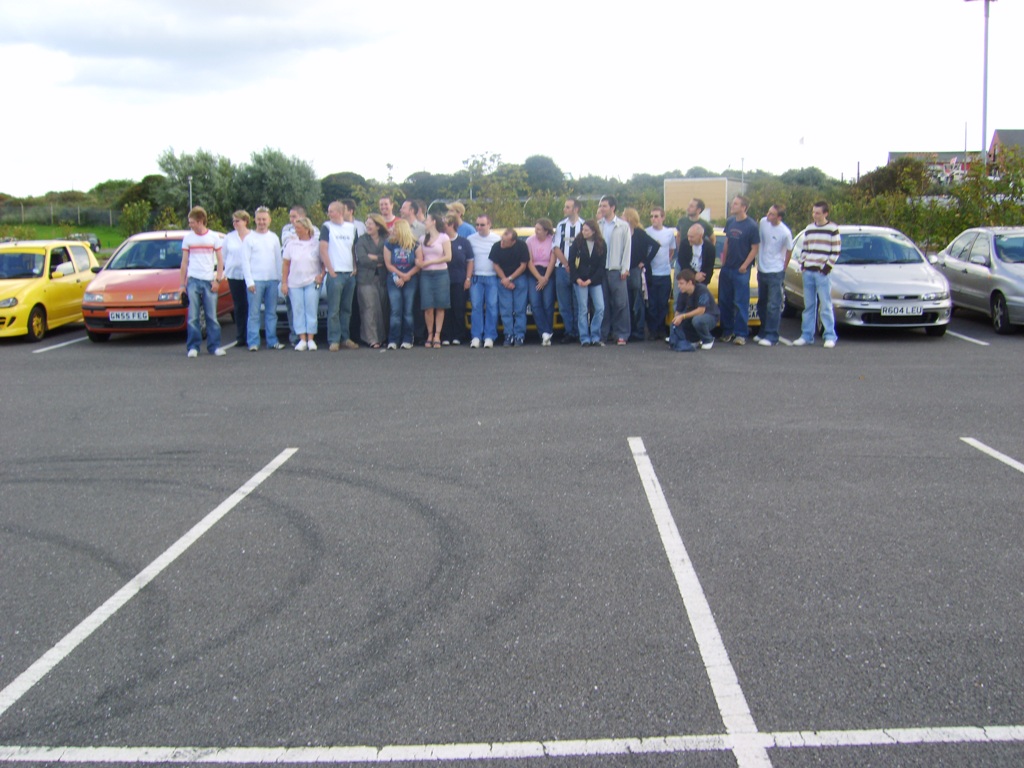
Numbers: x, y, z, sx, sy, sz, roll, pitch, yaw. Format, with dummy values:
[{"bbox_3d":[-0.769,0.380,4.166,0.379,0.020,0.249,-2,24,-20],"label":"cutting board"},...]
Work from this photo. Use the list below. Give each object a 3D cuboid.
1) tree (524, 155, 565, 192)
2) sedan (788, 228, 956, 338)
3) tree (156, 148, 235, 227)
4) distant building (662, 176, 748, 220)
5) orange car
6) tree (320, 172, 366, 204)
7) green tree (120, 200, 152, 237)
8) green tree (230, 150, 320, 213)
[{"bbox_3d":[2.880,-16.405,98.673,4.200,7.342,4.200,0,8,2],"label":"tree"},{"bbox_3d":[4.968,-1.539,16.213,1.740,1.420,4.380,0,8,2],"label":"sedan"},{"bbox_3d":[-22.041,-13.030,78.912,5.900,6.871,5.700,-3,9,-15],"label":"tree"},{"bbox_3d":[13.750,-12.146,79.007,4.513,4.281,6.500,3,9,26],"label":"distant building"},{"bbox_3d":[-5.074,-1.518,16.696,1.670,1.480,3.820,-1,8,0],"label":"orange car"},{"bbox_3d":[-13.884,-14.803,93.825,4.700,5.935,4.700,-2,8,-8],"label":"tree"},{"bbox_3d":[-11.851,-4.630,35.685,1.100,2.360,1.100,-3,9,-18],"label":"green tree"},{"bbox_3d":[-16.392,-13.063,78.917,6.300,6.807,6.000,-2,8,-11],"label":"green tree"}]

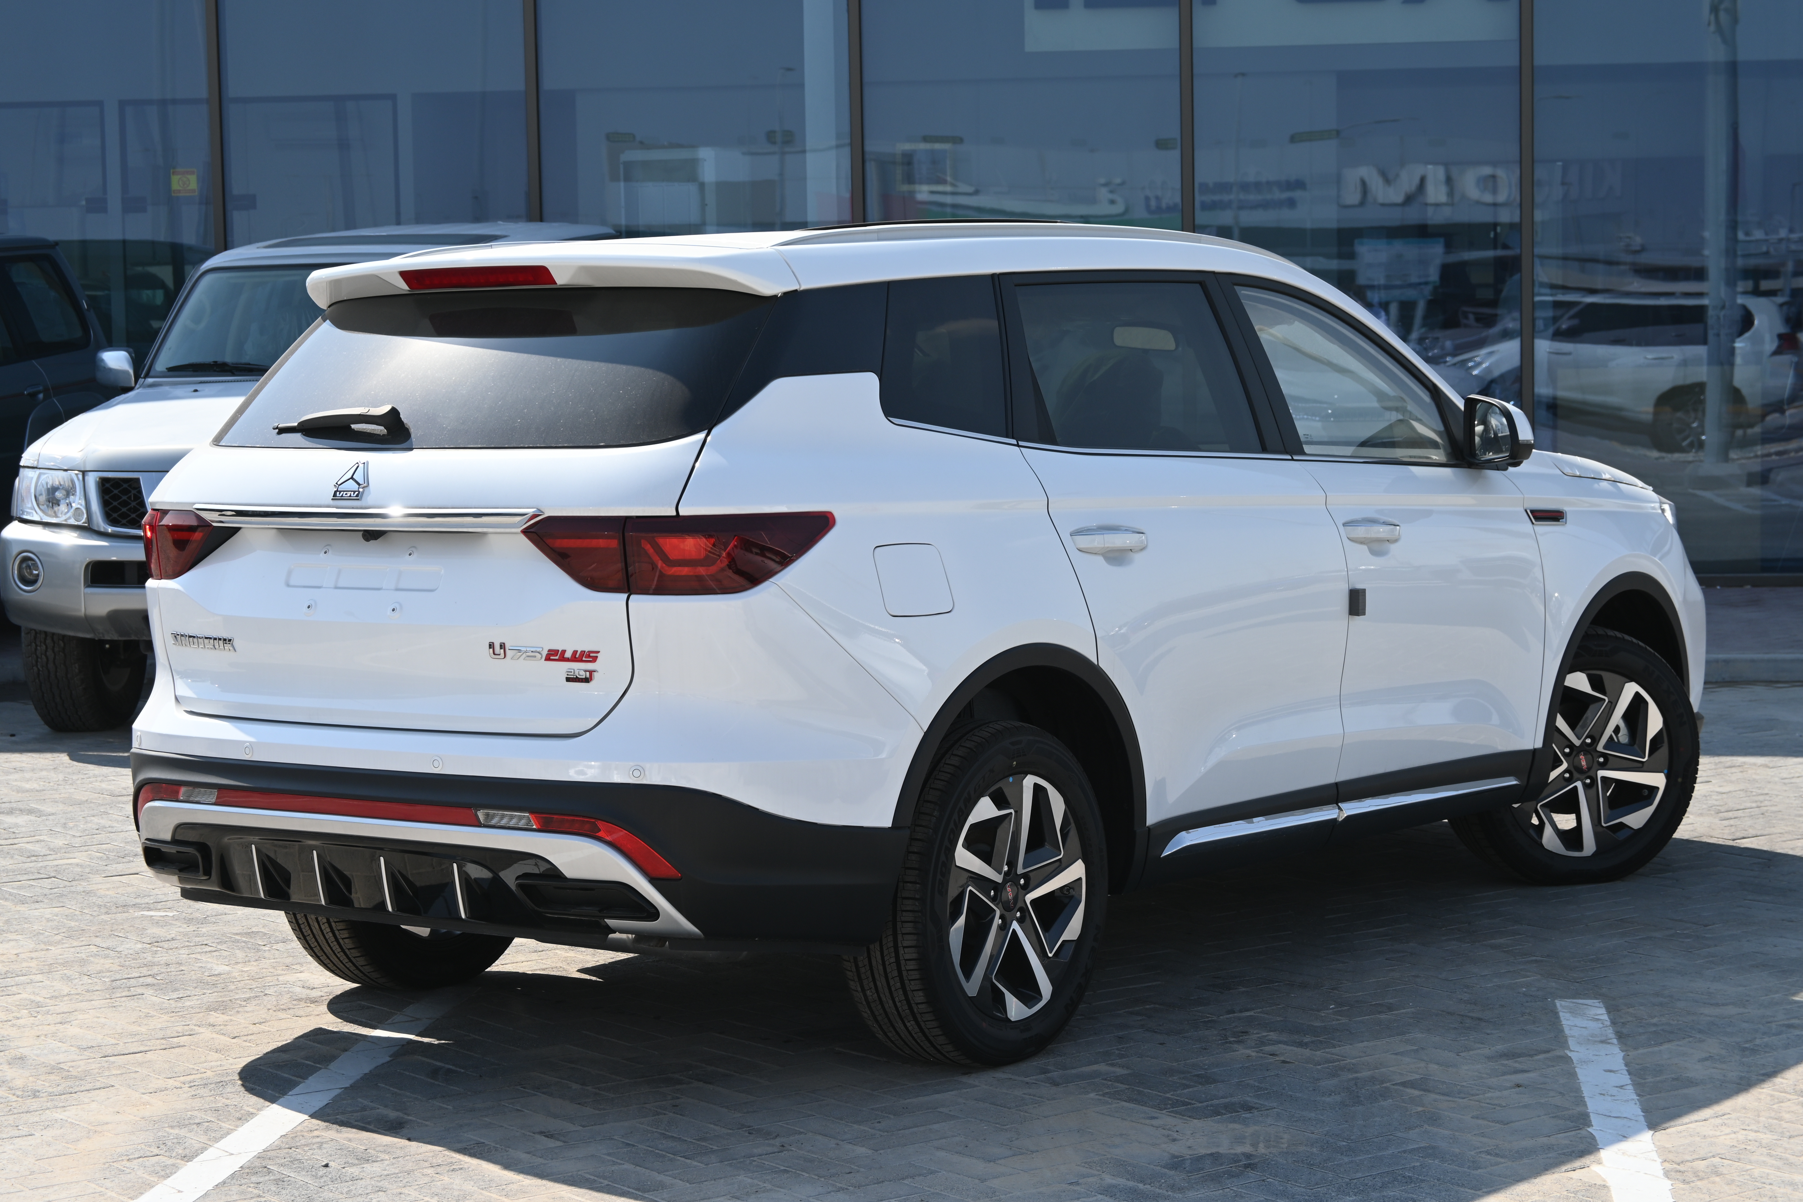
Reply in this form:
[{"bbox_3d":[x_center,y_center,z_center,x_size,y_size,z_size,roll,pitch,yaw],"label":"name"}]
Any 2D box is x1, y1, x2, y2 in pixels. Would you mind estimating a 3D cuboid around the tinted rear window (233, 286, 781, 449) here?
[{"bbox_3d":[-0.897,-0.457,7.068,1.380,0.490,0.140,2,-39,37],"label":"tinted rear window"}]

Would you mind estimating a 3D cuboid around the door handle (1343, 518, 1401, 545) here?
[{"bbox_3d":[1.093,-0.158,8.154,0.052,0.062,0.240,2,5,36],"label":"door handle"}]

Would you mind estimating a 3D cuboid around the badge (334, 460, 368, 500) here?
[{"bbox_3d":[-1.053,-0.231,6.714,0.080,0.083,0.014,2,-19,36],"label":"badge"}]

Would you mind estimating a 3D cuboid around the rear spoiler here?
[{"bbox_3d":[-0.791,-0.671,7.202,1.270,0.130,0.320,2,5,37],"label":"rear spoiler"}]

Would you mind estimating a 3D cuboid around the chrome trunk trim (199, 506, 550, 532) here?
[{"bbox_3d":[-1.070,-0.158,6.850,0.970,0.050,0.060,2,5,37],"label":"chrome trunk trim"}]

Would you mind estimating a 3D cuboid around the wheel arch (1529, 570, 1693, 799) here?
[{"bbox_3d":[1.853,0.197,9.271,0.100,0.550,1.040,2,5,36],"label":"wheel arch"}]

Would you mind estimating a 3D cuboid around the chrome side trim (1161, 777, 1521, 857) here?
[{"bbox_3d":[1.038,0.482,8.114,0.050,0.062,1.740,2,5,36],"label":"chrome side trim"}]

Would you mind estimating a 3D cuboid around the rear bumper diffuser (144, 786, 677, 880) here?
[{"bbox_3d":[-1.029,0.438,6.776,1.450,0.145,0.150,2,5,36],"label":"rear bumper diffuser"}]

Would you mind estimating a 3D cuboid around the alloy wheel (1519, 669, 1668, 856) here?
[{"bbox_3d":[1.782,0.421,9.345,0.496,0.496,0.190,-2,6,-19],"label":"alloy wheel"}]

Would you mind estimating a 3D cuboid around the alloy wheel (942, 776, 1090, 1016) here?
[{"bbox_3d":[0.158,0.591,7.070,0.190,0.496,0.496,2,5,36],"label":"alloy wheel"}]

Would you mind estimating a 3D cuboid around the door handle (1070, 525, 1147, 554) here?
[{"bbox_3d":[0.437,-0.131,7.322,0.055,0.052,0.240,2,5,37],"label":"door handle"}]

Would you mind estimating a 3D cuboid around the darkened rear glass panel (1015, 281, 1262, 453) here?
[{"bbox_3d":[0.501,-0.506,7.607,0.045,0.420,0.830,-27,-12,35],"label":"darkened rear glass panel"}]

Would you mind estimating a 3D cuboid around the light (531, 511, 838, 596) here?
[{"bbox_3d":[-0.420,-0.092,6.522,0.455,0.148,0.375,2,5,36],"label":"light"}]

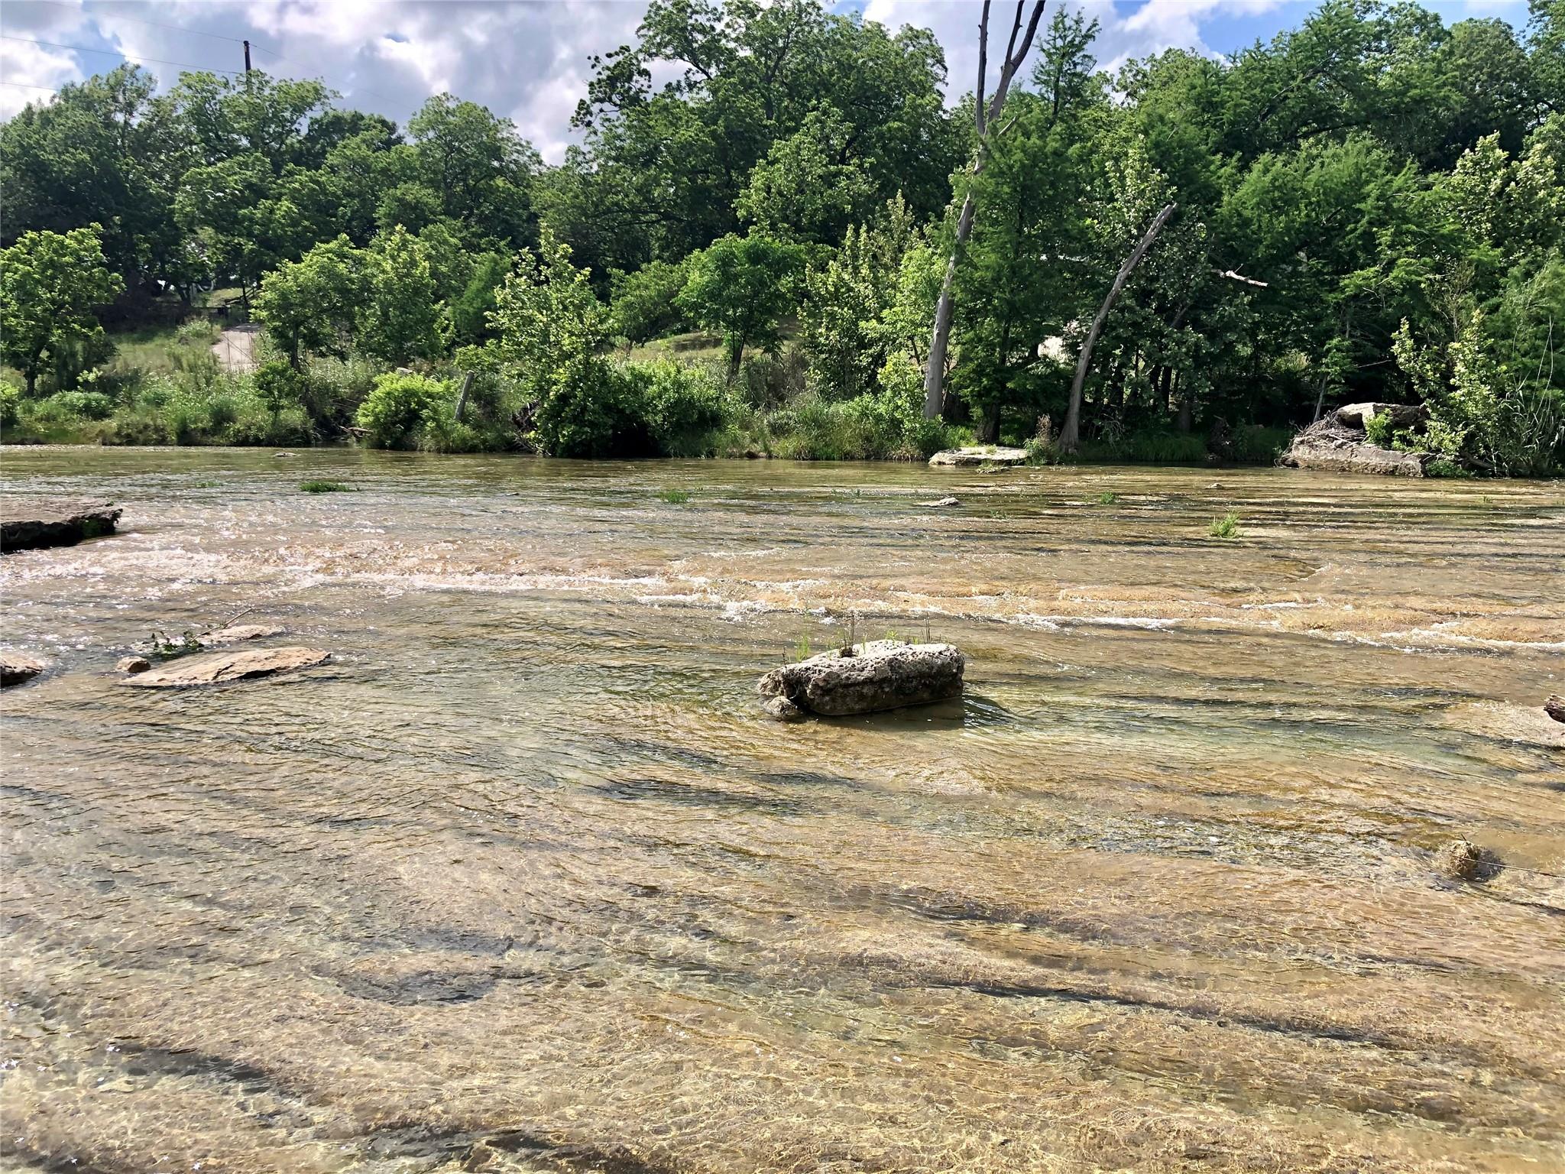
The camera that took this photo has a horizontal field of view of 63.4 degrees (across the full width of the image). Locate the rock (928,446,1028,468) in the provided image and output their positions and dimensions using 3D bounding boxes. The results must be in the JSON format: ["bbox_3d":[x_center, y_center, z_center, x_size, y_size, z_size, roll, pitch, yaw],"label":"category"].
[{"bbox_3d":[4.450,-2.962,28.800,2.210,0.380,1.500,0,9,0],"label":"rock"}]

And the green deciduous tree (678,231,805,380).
[{"bbox_3d":[-1.197,-8.237,37.000,3.640,4.360,3.400,0,9,-2],"label":"green deciduous tree"}]

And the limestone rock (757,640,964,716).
[{"bbox_3d":[0.415,0.472,6.746,1.040,0.250,0.420,-4,10,-26],"label":"limestone rock"}]

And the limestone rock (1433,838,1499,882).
[{"bbox_3d":[2.310,0.910,4.314,0.180,0.110,0.150,5,10,29],"label":"limestone rock"}]

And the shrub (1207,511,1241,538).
[{"bbox_3d":[4.760,-0.678,13.652,0.320,0.270,0.290,3,9,19],"label":"shrub"}]

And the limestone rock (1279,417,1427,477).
[{"bbox_3d":[11.600,-2.932,25.751,2.750,1.100,1.700,5,10,30],"label":"limestone rock"}]

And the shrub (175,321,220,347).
[{"bbox_3d":[-23.155,-10.020,50.000,1.700,1.030,1.500,-4,10,-24],"label":"shrub"}]

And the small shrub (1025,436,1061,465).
[{"bbox_3d":[5.863,-3.069,28.500,0.780,0.640,0.750,2,9,11],"label":"small shrub"}]

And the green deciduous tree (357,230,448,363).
[{"bbox_3d":[-12.950,-9.661,42.837,2.950,4.600,2.900,-3,9,-17],"label":"green deciduous tree"}]

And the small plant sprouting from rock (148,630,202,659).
[{"bbox_3d":[-3.770,0.364,7.893,0.320,0.130,0.230,-4,9,-24],"label":"small plant sprouting from rock"}]

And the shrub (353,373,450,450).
[{"bbox_3d":[-10.180,-4.745,34.000,2.540,1.970,2.300,-3,9,-16],"label":"shrub"}]

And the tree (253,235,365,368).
[{"bbox_3d":[-16.100,-9.512,42.860,3.700,4.400,3.500,-3,9,-21],"label":"tree"}]

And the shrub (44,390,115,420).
[{"bbox_3d":[-21.103,-5.468,38.000,2.120,0.920,1.500,-5,10,-28],"label":"shrub"}]

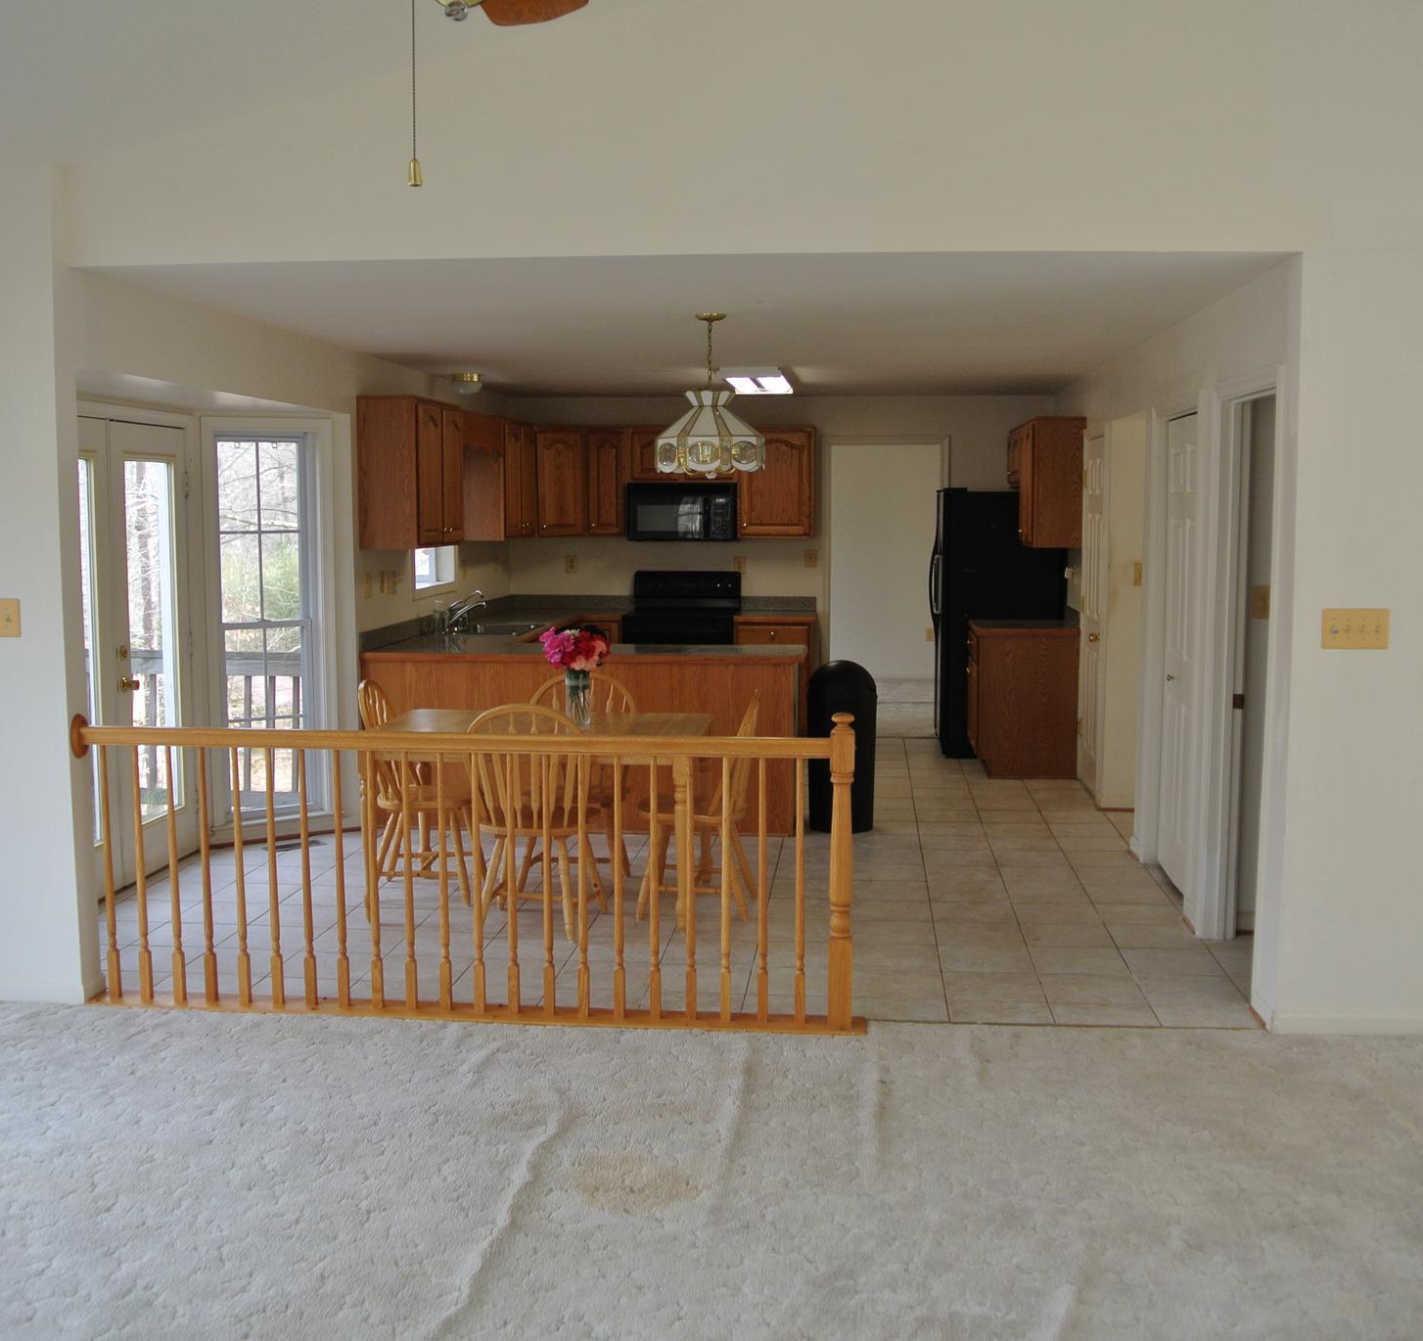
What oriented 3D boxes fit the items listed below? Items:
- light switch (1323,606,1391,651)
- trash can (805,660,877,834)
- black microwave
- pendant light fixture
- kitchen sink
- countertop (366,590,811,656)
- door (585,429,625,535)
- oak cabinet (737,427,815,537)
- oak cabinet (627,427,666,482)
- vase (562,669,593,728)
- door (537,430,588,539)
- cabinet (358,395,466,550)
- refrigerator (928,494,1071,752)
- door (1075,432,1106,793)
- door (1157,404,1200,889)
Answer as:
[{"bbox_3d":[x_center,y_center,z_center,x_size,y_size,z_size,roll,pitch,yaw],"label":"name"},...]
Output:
[{"bbox_3d":[1.916,-0.123,4.480,0.195,0.123,0.015,1,6,6],"label":"light switch"},{"bbox_3d":[0.674,0.378,7.803,0.360,0.875,0.360,1,6,6],"label":"trash can"},{"bbox_3d":[-0.181,-1.103,10.493,0.757,0.400,0.400,1,6,6],"label":"black microwave"},{"bbox_3d":[0.001,-1.137,6.148,0.460,0.655,0.460,1,6,6],"label":"pendant light fixture"},{"bbox_3d":[-1.247,-0.145,8.861,0.530,0.190,0.800,1,6,6],"label":"kitchen sink"},{"bbox_3d":[-0.519,-0.281,9.184,2.260,0.140,3.240,1,6,6],"label":"countertop"},{"bbox_3d":[-0.725,-1.292,10.330,0.260,0.730,0.025,1,6,6],"label":"door"},{"bbox_3d":[0.458,-1.287,10.373,0.515,0.760,0.335,1,6,6],"label":"oak cabinet"},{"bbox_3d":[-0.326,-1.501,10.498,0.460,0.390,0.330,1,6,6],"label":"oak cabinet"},{"bbox_3d":[-0.542,0.108,6.087,0.102,0.218,0.105,1,6,6],"label":"vase"},{"bbox_3d":[-1.036,-1.292,10.360,0.395,0.735,0.022,-5,8,-39],"label":"door"},{"bbox_3d":[-1.542,-1.007,7.789,0.325,0.760,0.820,1,6,6],"label":"cabinet"},{"bbox_3d":[1.892,-0.331,10.074,0.840,1.750,0.850,1,6,6],"label":"refrigerator"},{"bbox_3d":[2.170,-0.316,8.611,0.045,2.030,0.650,1,6,6],"label":"door"},{"bbox_3d":[2.057,-0.076,6.561,0.040,2.030,0.900,1,6,6],"label":"door"}]

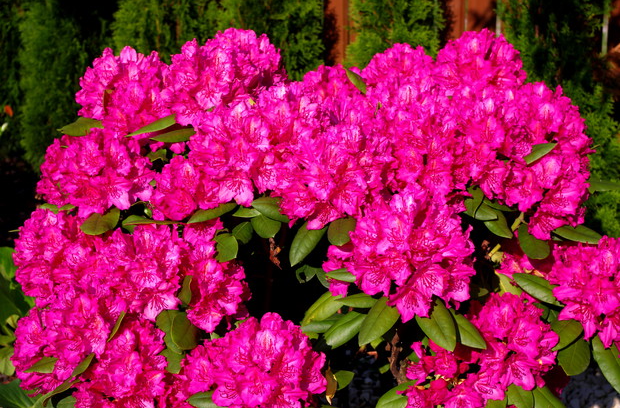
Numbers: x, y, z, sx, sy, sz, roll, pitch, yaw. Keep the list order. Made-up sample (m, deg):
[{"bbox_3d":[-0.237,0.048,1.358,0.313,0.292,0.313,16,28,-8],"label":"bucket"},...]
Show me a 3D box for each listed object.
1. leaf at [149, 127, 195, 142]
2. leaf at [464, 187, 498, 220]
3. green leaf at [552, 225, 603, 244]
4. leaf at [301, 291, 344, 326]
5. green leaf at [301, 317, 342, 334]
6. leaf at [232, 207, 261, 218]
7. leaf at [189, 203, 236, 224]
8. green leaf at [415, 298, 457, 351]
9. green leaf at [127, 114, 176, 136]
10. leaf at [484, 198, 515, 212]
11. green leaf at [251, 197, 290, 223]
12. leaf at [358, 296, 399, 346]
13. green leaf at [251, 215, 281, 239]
[{"bbox_3d":[-0.202,-0.103,1.930,0.081,0.012,0.036,-9,28,-22],"label":"leaf"},{"bbox_3d":[0.250,-0.001,1.870,0.036,0.013,0.060,-25,55,-30],"label":"leaf"},{"bbox_3d":[0.390,0.045,1.880,0.087,0.012,0.037,13,25,0],"label":"green leaf"},{"bbox_3d":[0.018,0.146,1.790,0.069,0.014,0.034,-36,43,-17],"label":"leaf"},{"bbox_3d":[0.017,0.167,1.800,0.060,0.013,0.032,-11,24,-14],"label":"green leaf"},{"bbox_3d":[-0.092,0.014,1.870,0.044,0.011,0.028,-4,21,-27],"label":"leaf"},{"bbox_3d":[-0.139,0.013,1.840,0.075,0.013,0.030,-19,30,-20],"label":"leaf"},{"bbox_3d":[0.171,0.162,1.740,0.040,0.013,0.081,-17,63,-19],"label":"green leaf"},{"bbox_3d":[-0.233,-0.115,1.920,0.089,0.012,0.036,-22,31,-20],"label":"green leaf"},{"bbox_3d":[0.280,0.000,1.900,0.060,0.012,0.035,16,24,0],"label":"leaf"},{"bbox_3d":[-0.057,0.006,1.850,0.063,0.013,0.035,10,26,-34],"label":"green leaf"},{"bbox_3d":[0.095,0.157,1.730,0.038,0.013,0.082,28,63,21],"label":"leaf"},{"bbox_3d":[-0.065,0.030,1.900,0.042,0.012,0.060,-13,55,-14],"label":"green leaf"}]

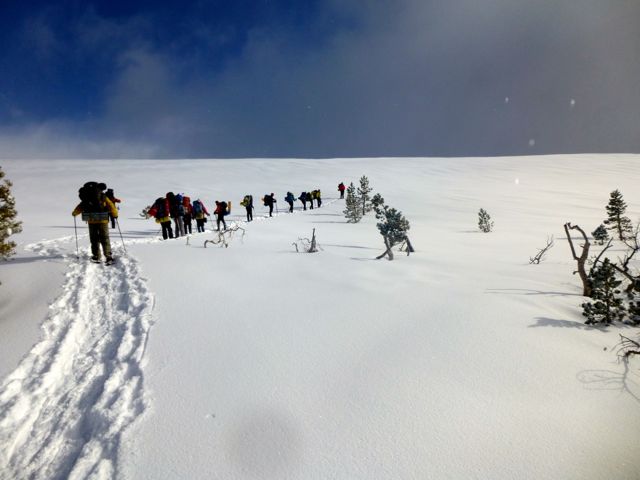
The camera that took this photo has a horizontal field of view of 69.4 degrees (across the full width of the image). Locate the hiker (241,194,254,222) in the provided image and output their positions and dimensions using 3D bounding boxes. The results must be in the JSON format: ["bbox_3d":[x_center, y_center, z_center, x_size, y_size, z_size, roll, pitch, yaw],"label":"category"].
[{"bbox_3d":[-4.737,-2.039,30.200,0.650,1.740,0.800,-3,-4,40],"label":"hiker"}]

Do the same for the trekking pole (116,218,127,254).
[{"bbox_3d":[-4.410,-0.095,10.275,0.060,0.906,0.060,-7,16,0],"label":"trekking pole"}]

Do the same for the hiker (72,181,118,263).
[{"bbox_3d":[-4.992,-0.379,10.300,1.000,1.830,0.700,1,-2,0],"label":"hiker"}]

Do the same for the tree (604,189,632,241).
[{"bbox_3d":[10.868,-0.909,16.800,1.030,1.900,1.000,1,-2,0],"label":"tree"}]

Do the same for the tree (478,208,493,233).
[{"bbox_3d":[7.901,-0.921,22.000,0.720,1.170,0.720,0,-3,0],"label":"tree"}]

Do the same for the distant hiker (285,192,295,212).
[{"bbox_3d":[-2.457,-3.111,38.500,0.850,1.720,0.620,3,-4,-40],"label":"distant hiker"}]

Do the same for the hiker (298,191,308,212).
[{"bbox_3d":[-1.518,-3.526,42.000,0.750,1.700,0.750,-1,-3,41],"label":"hiker"}]

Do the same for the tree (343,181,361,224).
[{"bbox_3d":[2.074,-2.361,29.500,1.200,2.580,1.200,0,-3,0],"label":"tree"}]

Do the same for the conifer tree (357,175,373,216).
[{"bbox_3d":[3.129,-3.108,32.500,1.080,2.900,1.050,1,-2,0],"label":"conifer tree"}]

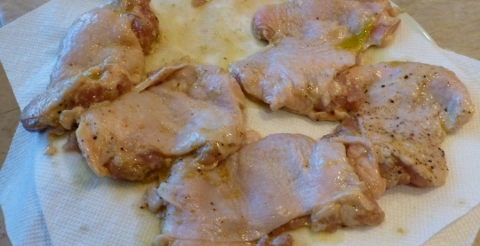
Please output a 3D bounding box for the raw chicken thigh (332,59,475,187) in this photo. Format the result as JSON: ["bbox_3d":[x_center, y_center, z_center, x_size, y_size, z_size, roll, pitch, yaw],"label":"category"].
[{"bbox_3d":[0.117,-0.002,0.293,0.098,0.022,0.109,7,55,5],"label":"raw chicken thigh"}]

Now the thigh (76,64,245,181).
[{"bbox_3d":[-0.051,-0.001,0.291,0.116,0.024,0.091,-20,57,-13],"label":"thigh"}]

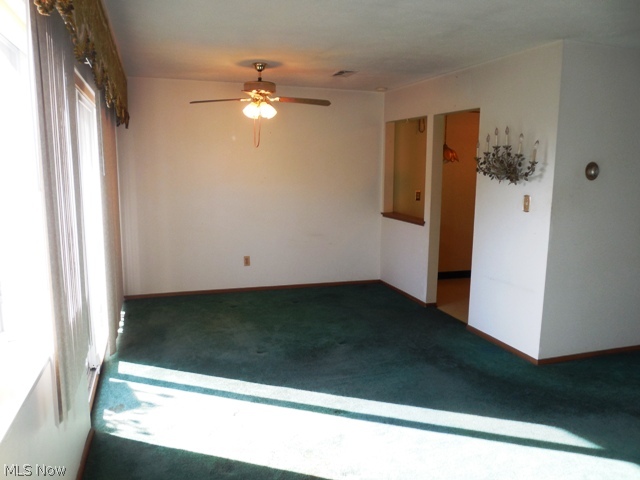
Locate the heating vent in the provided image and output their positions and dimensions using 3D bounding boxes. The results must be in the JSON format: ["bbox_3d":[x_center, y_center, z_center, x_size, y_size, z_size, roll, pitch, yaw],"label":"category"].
[{"bbox_3d":[0.246,-1.647,4.775,0.160,0.020,0.300,-2,9,-19],"label":"heating vent"}]

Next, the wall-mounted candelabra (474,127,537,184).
[{"bbox_3d":[1.497,-0.677,3.860,0.230,0.450,0.700,-2,9,-19],"label":"wall-mounted candelabra"}]

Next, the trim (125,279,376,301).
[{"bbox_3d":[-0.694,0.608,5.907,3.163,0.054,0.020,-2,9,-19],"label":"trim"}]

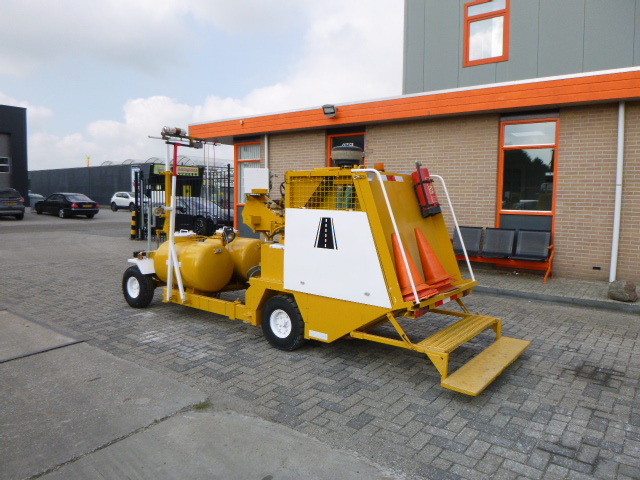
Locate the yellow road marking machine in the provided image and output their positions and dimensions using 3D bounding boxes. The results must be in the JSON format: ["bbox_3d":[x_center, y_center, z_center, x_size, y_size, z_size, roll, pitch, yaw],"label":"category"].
[{"bbox_3d":[-0.367,-0.136,5.076,4.780,2.220,1.390,5,7,38],"label":"yellow road marking machine"}]

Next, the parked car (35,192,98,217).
[{"bbox_3d":[-15.646,-2.107,28.434,5.000,1.450,1.860,5,7,38],"label":"parked car"}]

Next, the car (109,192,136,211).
[{"bbox_3d":[-15.045,-3.049,37.133,4.350,1.600,1.800,4,7,36],"label":"car"}]

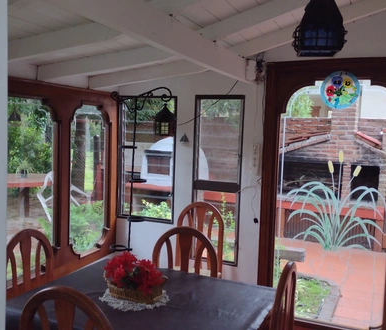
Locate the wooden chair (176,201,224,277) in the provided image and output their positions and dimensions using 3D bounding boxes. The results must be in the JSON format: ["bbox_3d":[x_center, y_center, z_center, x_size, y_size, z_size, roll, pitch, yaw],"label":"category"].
[{"bbox_3d":[-0.009,0.818,2.716,0.450,1.000,0.500,4,5,18],"label":"wooden chair"}]

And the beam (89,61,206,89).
[{"bbox_3d":[-0.365,-0.715,2.688,1.070,0.115,0.065,-3,3,21],"label":"beam"}]

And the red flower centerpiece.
[{"bbox_3d":[-0.295,0.544,1.757,0.310,0.178,0.190,4,6,20],"label":"red flower centerpiece"}]

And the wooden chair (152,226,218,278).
[{"bbox_3d":[-0.115,0.883,1.952,0.450,1.000,0.500,4,5,17],"label":"wooden chair"}]

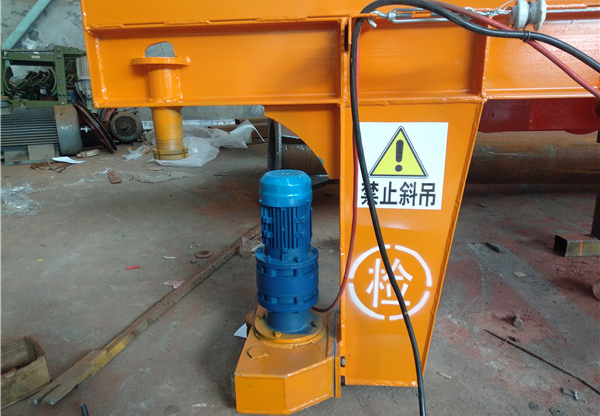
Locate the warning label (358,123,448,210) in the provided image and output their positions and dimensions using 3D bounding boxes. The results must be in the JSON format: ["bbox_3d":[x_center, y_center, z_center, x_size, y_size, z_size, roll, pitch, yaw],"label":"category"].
[{"bbox_3d":[0.357,-0.146,1.598,0.298,0.306,0.004,1,18,6],"label":"warning label"}]

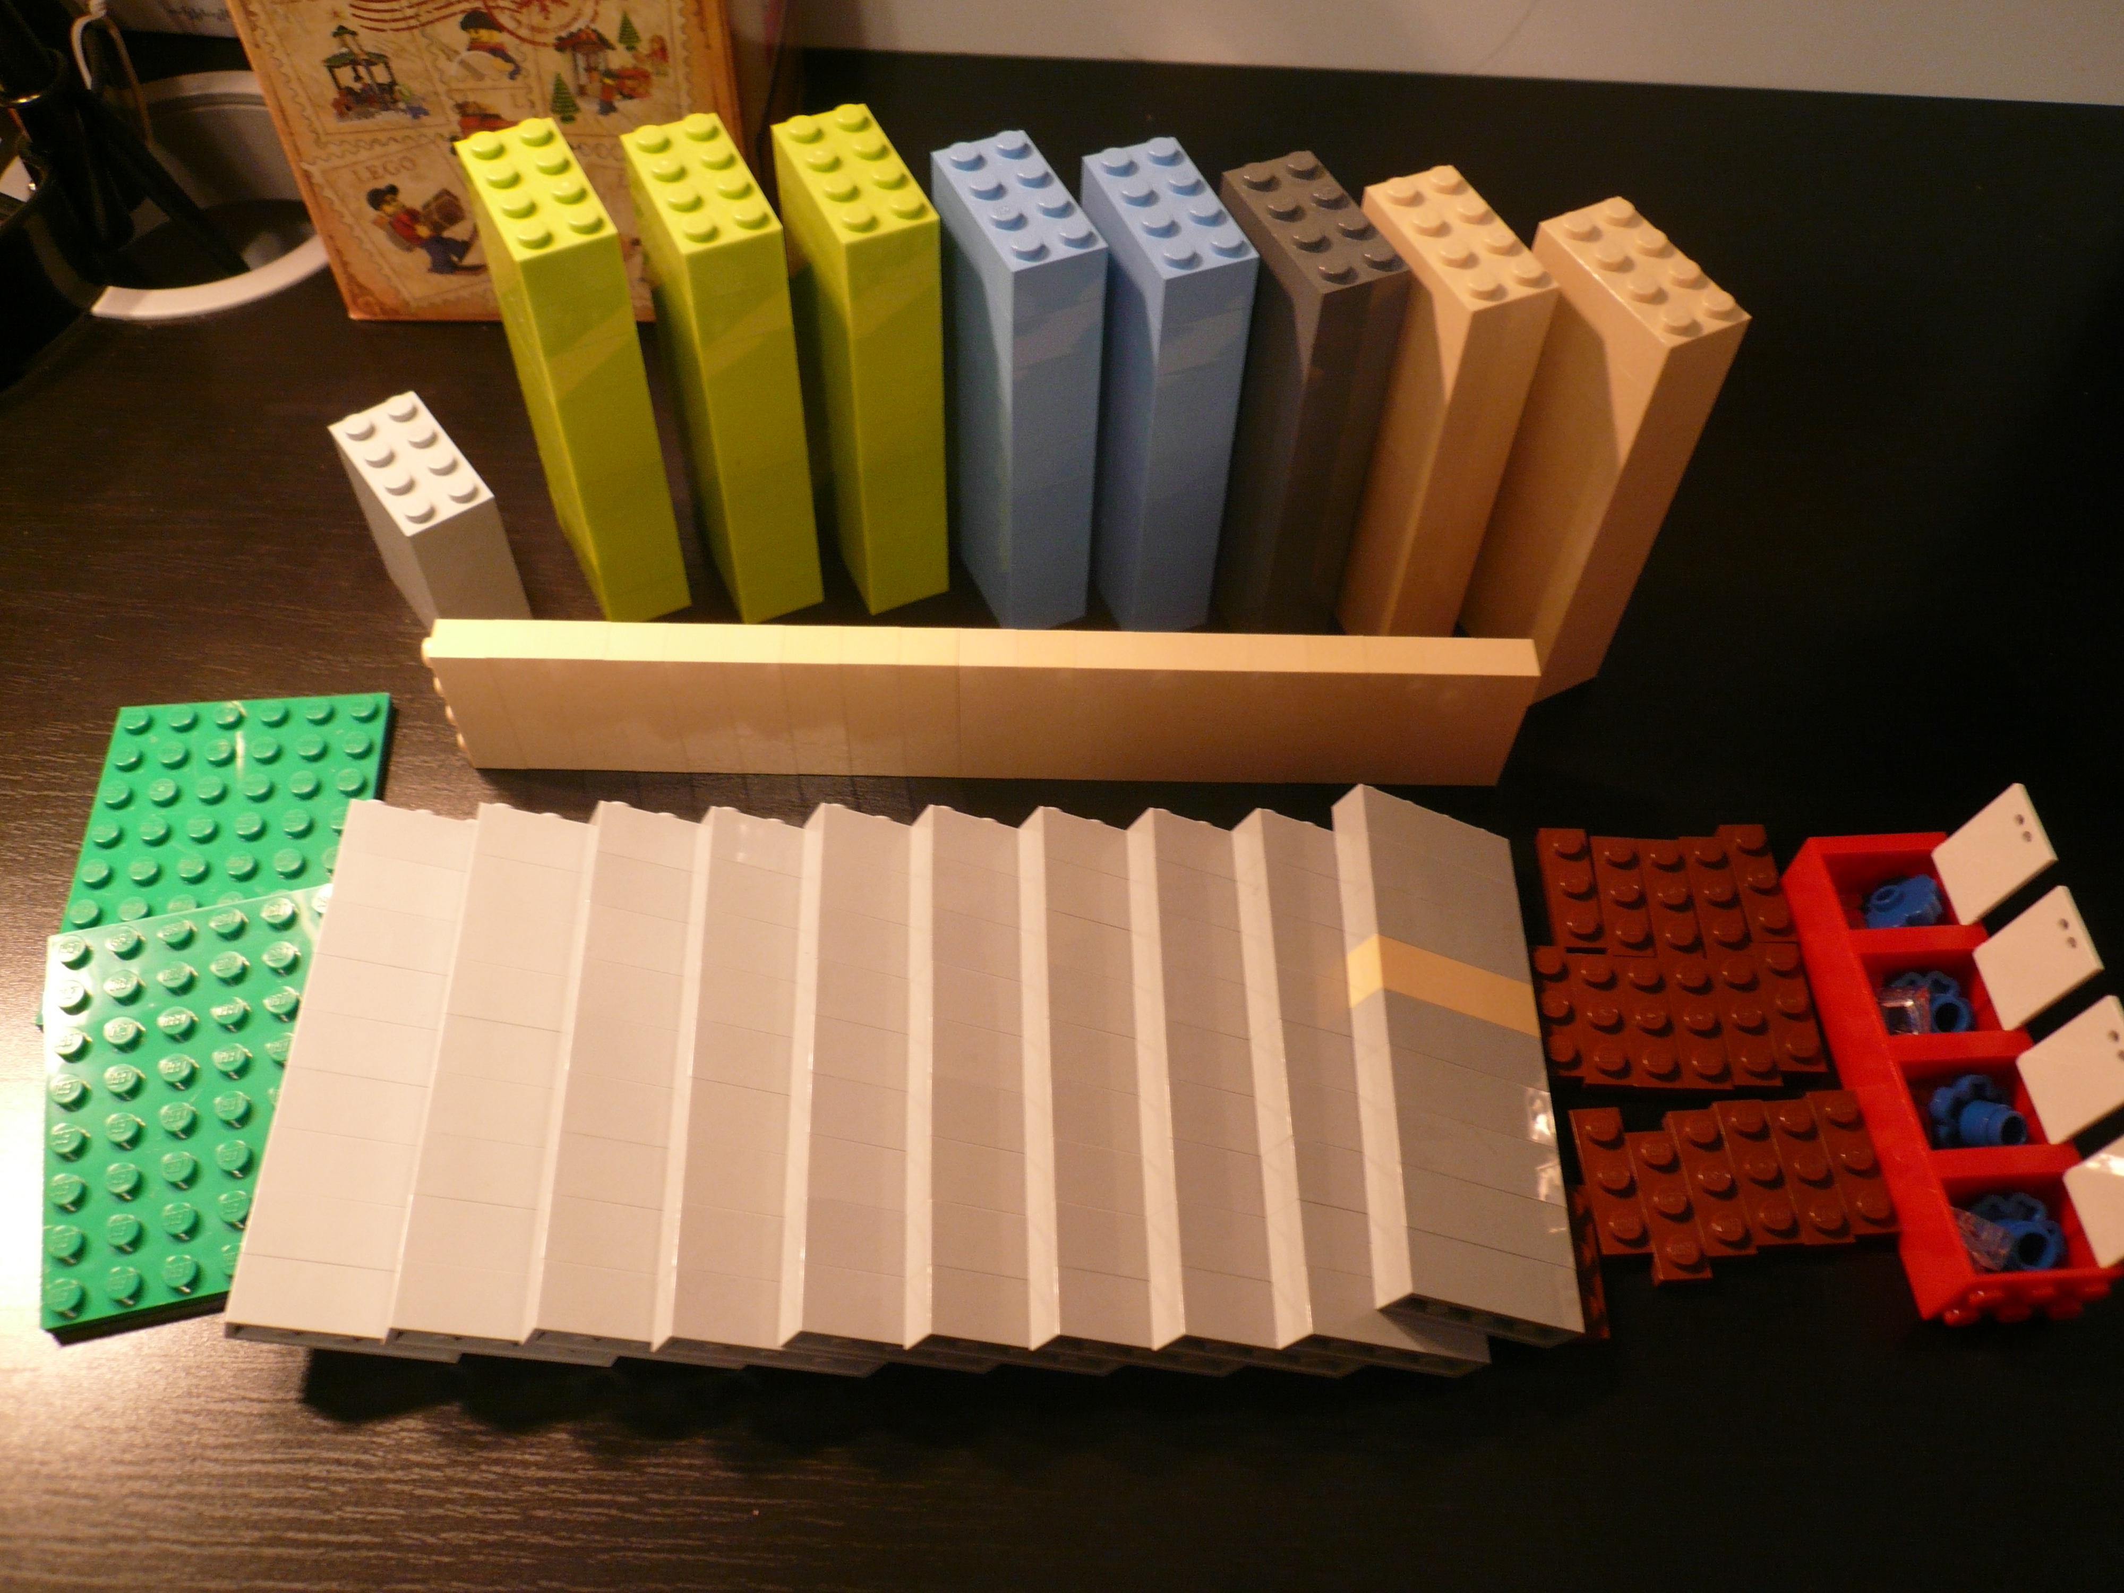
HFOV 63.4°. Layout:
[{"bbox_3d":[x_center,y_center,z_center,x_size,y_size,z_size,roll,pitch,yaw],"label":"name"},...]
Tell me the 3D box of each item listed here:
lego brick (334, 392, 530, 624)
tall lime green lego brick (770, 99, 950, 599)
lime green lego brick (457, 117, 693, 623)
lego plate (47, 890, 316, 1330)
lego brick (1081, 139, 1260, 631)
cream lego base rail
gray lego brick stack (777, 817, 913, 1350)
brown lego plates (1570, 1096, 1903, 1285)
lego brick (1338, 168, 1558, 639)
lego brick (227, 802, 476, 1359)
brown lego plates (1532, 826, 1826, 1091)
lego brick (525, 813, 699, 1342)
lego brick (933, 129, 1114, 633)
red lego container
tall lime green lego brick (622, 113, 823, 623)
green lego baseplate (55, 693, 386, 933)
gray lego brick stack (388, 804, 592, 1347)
[{"bbox_3d":[-0.114,-0.048,0.314,0.016,0.040,0.032,-31,62,-21],"label":"lego brick"},{"bbox_3d":[-0.034,-0.074,0.305,0.016,0.088,0.032,-20,58,-15],"label":"tall lime green lego brick"},{"bbox_3d":[-0.083,-0.071,0.302,0.016,0.088,0.032,-22,59,-16],"label":"lime green lego brick"},{"bbox_3d":[-0.132,0.046,0.267,0.048,0.005,0.064,-11,61,-9],"label":"lego plate"},{"bbox_3d":[0.015,-0.068,0.303,0.016,0.088,0.032,-18,58,-14],"label":"lego brick"},{"bbox_3d":[-0.013,-0.016,0.300,0.184,0.032,0.008,1,55,-2],"label":"cream lego base rail"},{"bbox_3d":[-0.025,0.042,0.265,0.032,0.008,0.088,17,50,-26],"label":"gray lego brick stack"},{"bbox_3d":[0.106,0.061,0.269,0.048,0.005,0.030,-2,56,-3],"label":"brown lego plates"},{"bbox_3d":[0.061,-0.063,0.302,0.016,0.088,0.032,-19,58,-15],"label":"lego brick"},{"bbox_3d":[-0.102,0.041,0.266,0.032,0.008,0.088,15,51,-23],"label":"lego brick"},{"bbox_3d":[0.102,0.026,0.292,0.048,0.005,0.052,2,55,-1],"label":"brown lego plates"},{"bbox_3d":[-0.060,0.041,0.265,0.032,0.008,0.088,16,51,-25],"label":"lego brick"},{"bbox_3d":[-0.008,-0.070,0.304,0.016,0.088,0.032,-20,58,-15],"label":"lego brick"},{"bbox_3d":[0.141,0.043,0.275,0.024,0.016,0.079,-2,55,-3],"label":"red lego container"},{"bbox_3d":[-0.058,-0.072,0.302,0.016,0.088,0.032,-20,59,-16],"label":"tall lime green lego brick"},{"bbox_3d":[-0.143,0.010,0.295,0.048,0.005,0.064,-3,56,-4],"label":"green lego baseplate"},{"bbox_3d":[-0.081,0.041,0.267,0.032,0.008,0.088,13,53,-23],"label":"gray lego brick stack"}]

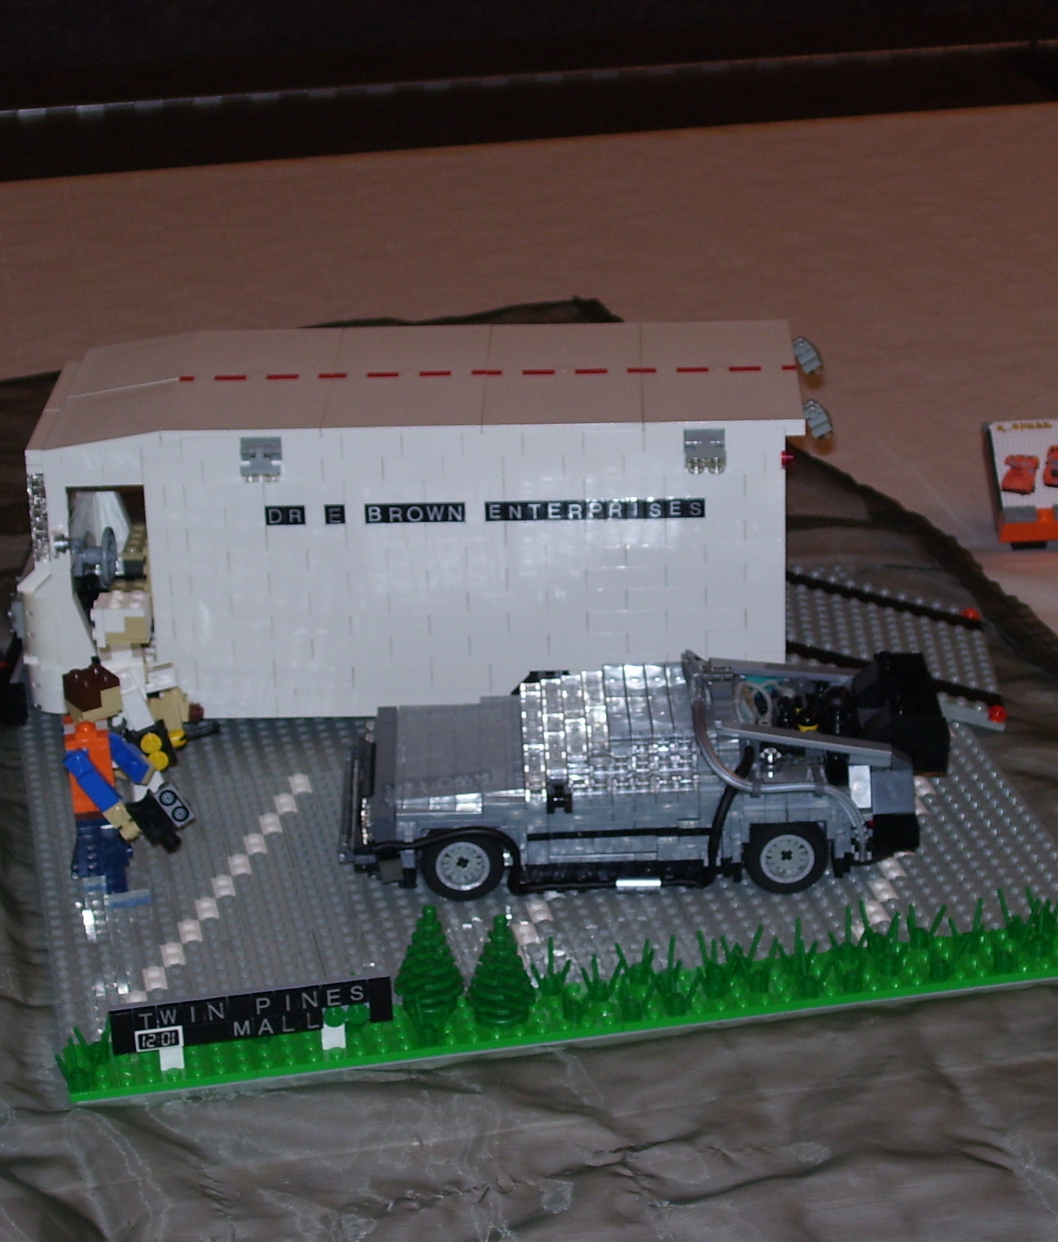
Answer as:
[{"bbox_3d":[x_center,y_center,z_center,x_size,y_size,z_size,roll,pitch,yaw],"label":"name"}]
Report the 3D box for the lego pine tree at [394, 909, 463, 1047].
[{"bbox_3d":[-0.034,0.121,1.173,0.024,0.044,0.024,-6,24,-9],"label":"lego pine tree"}]

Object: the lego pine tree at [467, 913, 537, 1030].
[{"bbox_3d":[-0.009,0.121,1.171,0.024,0.042,0.024,-2,23,1],"label":"lego pine tree"}]

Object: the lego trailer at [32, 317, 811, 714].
[{"bbox_3d":[-0.047,-0.035,1.412,0.326,0.145,0.130,-1,23,3],"label":"lego trailer"}]

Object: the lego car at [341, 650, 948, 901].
[{"bbox_3d":[0.045,0.055,1.297,0.232,0.065,0.102,-1,23,3],"label":"lego car"}]

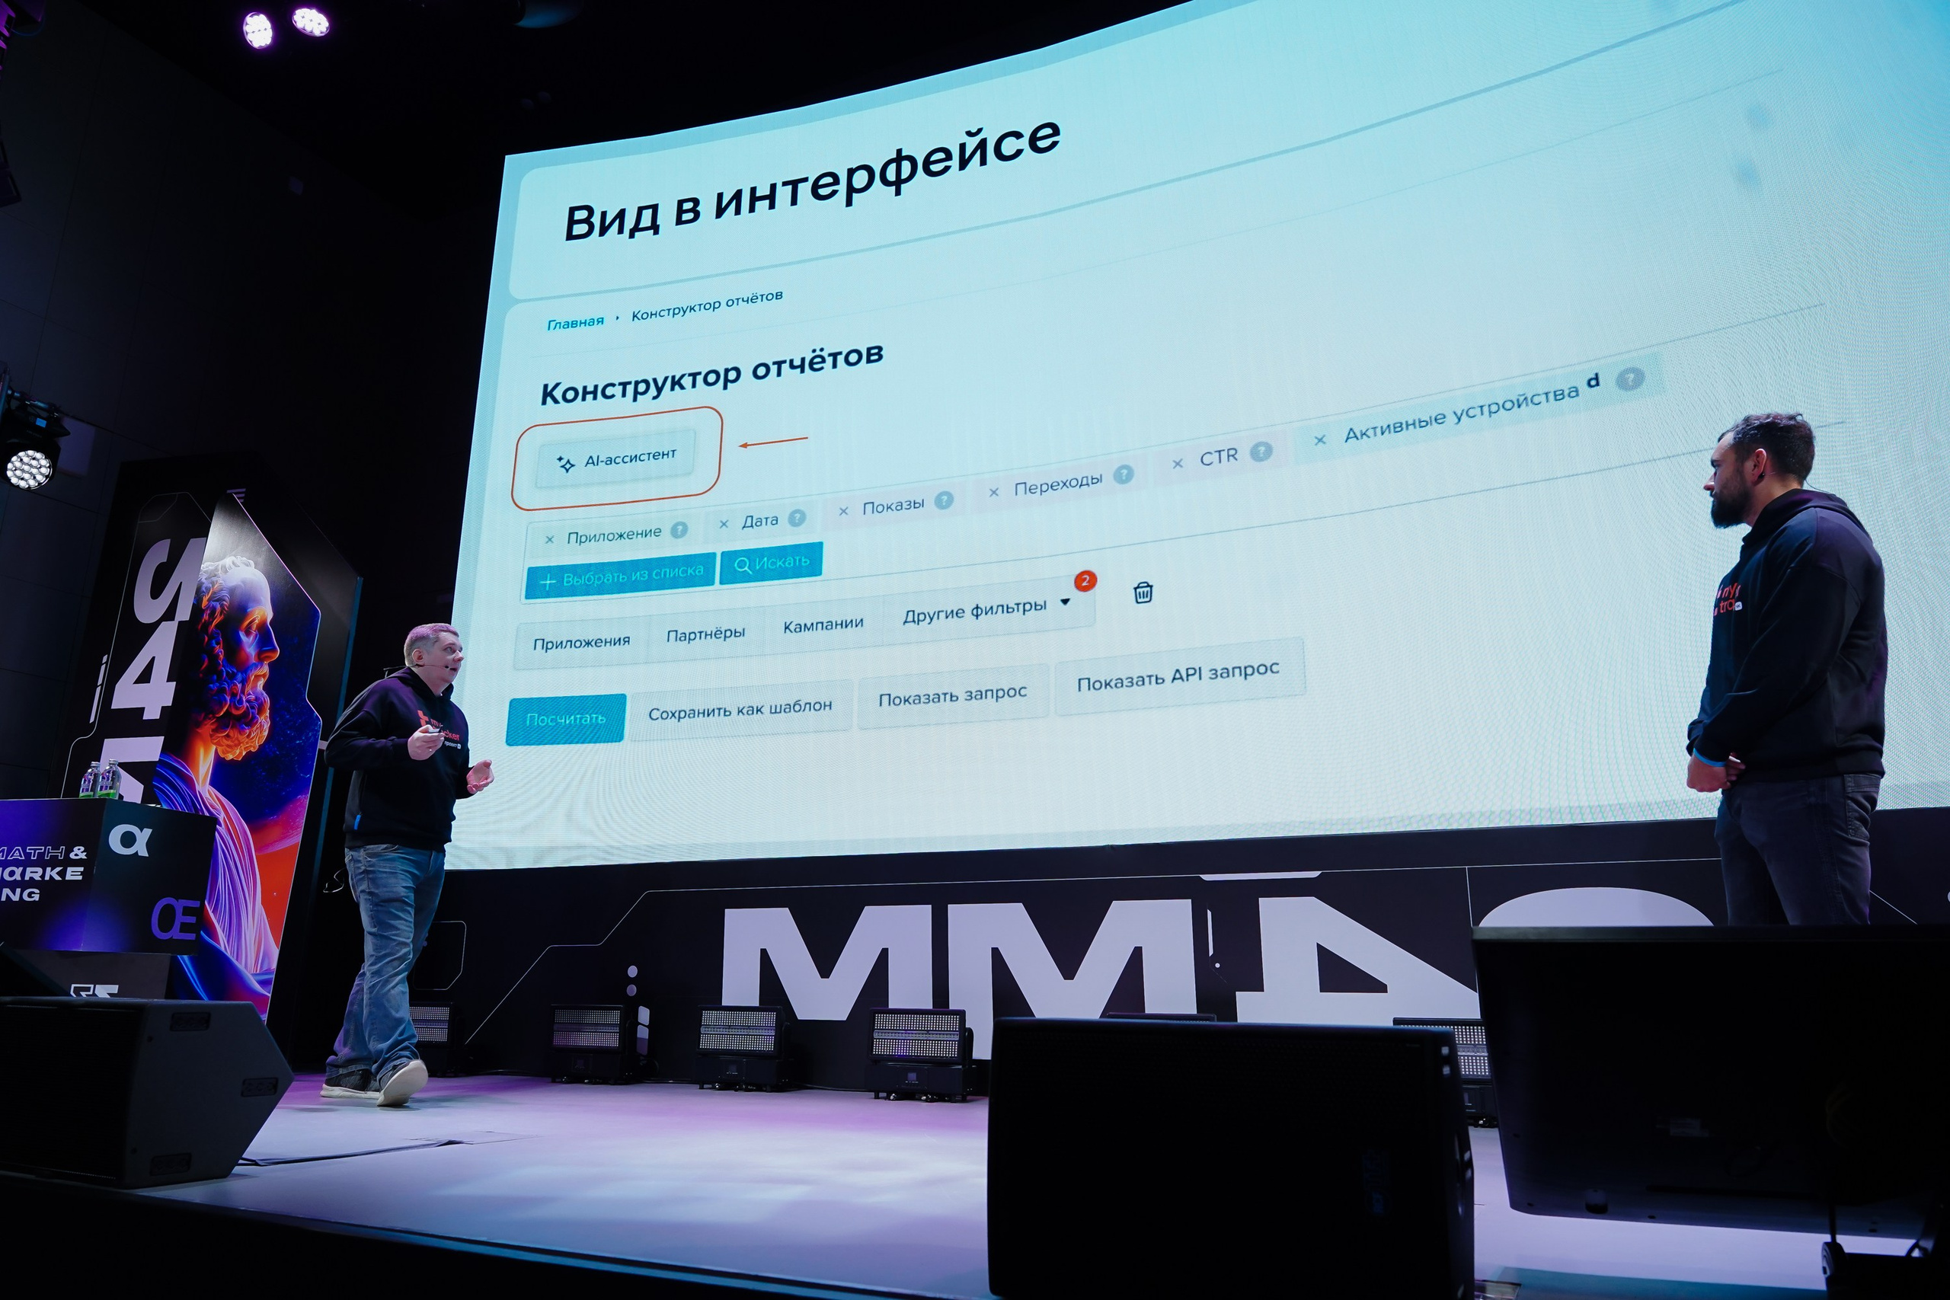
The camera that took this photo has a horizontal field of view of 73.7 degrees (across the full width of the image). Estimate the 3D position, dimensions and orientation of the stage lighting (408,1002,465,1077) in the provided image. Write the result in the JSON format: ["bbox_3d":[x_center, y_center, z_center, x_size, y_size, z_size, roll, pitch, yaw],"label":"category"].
[{"bbox_3d":[-2.527,1.811,6.064,0.402,0.320,0.180,-7,-14,25],"label":"stage lighting"}]

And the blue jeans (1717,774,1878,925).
[{"bbox_3d":[1.829,0.665,2.817,0.290,0.930,0.410,-3,-13,8],"label":"blue jeans"}]

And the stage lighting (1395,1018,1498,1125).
[{"bbox_3d":[1.544,1.311,4.054,0.402,0.320,0.180,-7,-14,25],"label":"stage lighting"}]

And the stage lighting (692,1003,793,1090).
[{"bbox_3d":[-0.930,1.621,5.307,0.402,0.320,0.180,-7,-14,25],"label":"stage lighting"}]

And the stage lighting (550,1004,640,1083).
[{"bbox_3d":[-1.646,1.708,5.652,0.402,0.320,0.180,-7,-14,25],"label":"stage lighting"}]

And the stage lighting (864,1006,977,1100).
[{"bbox_3d":[-0.189,1.530,4.937,0.402,0.320,0.180,-7,-14,25],"label":"stage lighting"}]

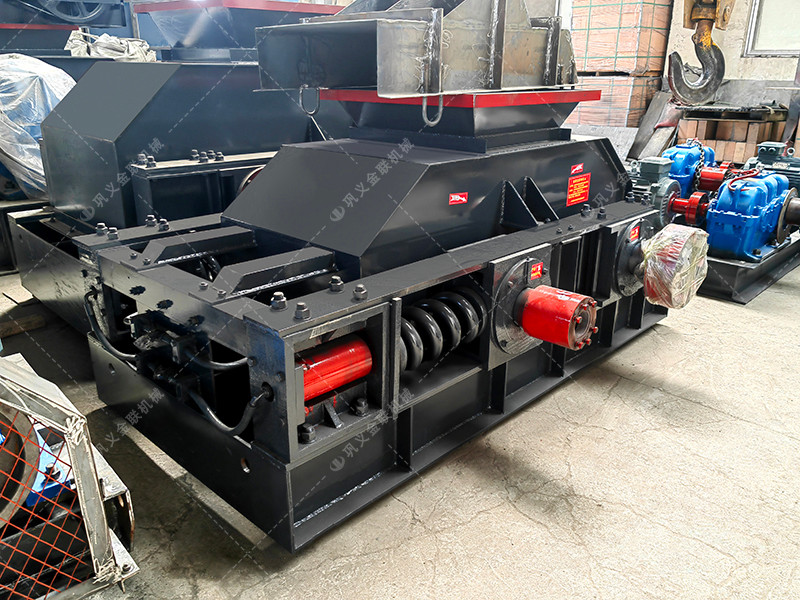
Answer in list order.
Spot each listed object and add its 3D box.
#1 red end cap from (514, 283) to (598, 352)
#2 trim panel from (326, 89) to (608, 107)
[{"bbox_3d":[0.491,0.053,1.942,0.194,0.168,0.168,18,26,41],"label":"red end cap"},{"bbox_3d":[0.247,-0.807,2.465,0.751,0.038,0.834,18,26,41],"label":"trim panel"}]

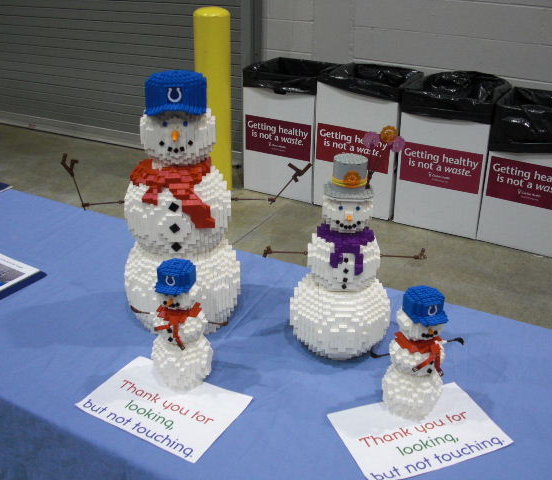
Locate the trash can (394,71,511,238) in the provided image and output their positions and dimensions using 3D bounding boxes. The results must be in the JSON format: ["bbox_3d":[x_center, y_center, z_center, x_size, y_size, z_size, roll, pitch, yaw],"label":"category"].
[{"bbox_3d":[0.977,-0.477,3.692,0.465,0.738,0.465,14,29,25],"label":"trash can"}]

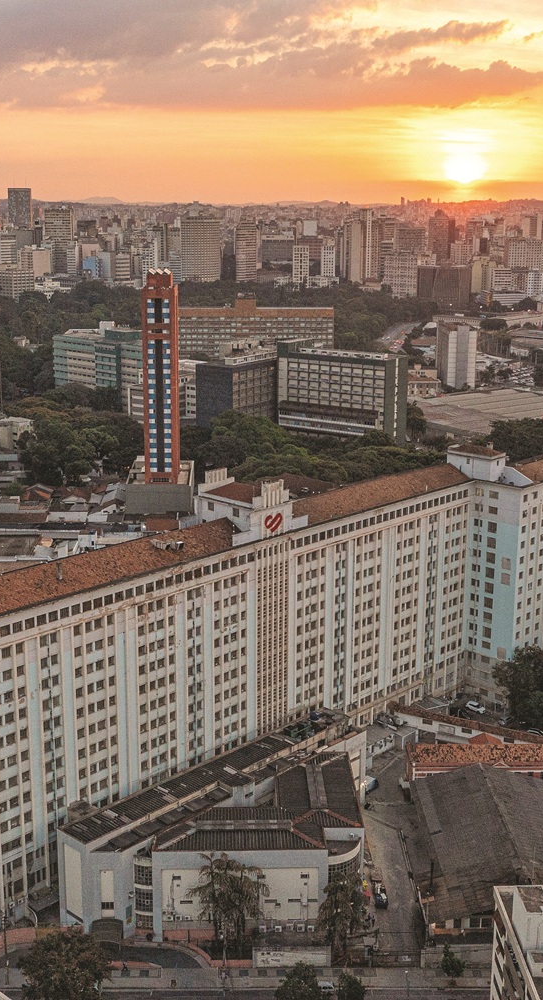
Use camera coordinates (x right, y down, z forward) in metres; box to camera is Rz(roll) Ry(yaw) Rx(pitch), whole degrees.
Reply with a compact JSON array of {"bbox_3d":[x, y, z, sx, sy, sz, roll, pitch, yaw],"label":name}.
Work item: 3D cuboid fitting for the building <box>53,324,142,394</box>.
[{"bbox_3d":[-78.540,-65.540,572.320,71.000,36.810,18.000,14,19,43],"label":"building"}]

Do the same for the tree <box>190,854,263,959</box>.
[{"bbox_3d":[-6.180,58.778,167.693,9.500,14.200,8.000,0,14,0],"label":"tree"}]

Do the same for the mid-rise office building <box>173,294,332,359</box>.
[{"bbox_3d":[-14.276,-98.244,716.186,104.000,50.220,18.000,0,14,-2],"label":"mid-rise office building"}]

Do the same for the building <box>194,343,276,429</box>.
[{"bbox_3d":[-12.855,-41.073,483.156,17.600,36.500,37.300,9,16,31],"label":"building"}]

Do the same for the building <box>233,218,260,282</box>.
[{"bbox_3d":[-29.525,-293.202,1379.240,24.500,77.156,22.000,3,14,12],"label":"building"}]

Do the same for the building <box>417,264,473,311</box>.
[{"bbox_3d":[195.371,-239.152,1328.424,60.000,55.480,25.000,0,14,-2],"label":"building"}]

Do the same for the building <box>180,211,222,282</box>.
[{"bbox_3d":[-81.695,-291.370,1363.947,47.000,88.650,20.000,0,14,-2],"label":"building"}]

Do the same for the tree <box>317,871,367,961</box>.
[{"bbox_3d":[10.130,59.950,168.770,6.800,12.900,6.800,0,14,0],"label":"tree"}]

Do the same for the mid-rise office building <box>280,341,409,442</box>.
[{"bbox_3d":[29.538,-43.811,490.944,49.100,38.500,19.000,9,16,31],"label":"mid-rise office building"}]

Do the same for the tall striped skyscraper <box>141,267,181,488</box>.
[{"bbox_3d":[-35.383,-35.151,376.996,10.500,76.640,13.000,0,14,-2],"label":"tall striped skyscraper"}]

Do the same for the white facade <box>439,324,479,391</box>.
[{"bbox_3d":[110.750,-85.036,697.559,18.000,38.950,20.000,-1,14,-6],"label":"white facade"}]

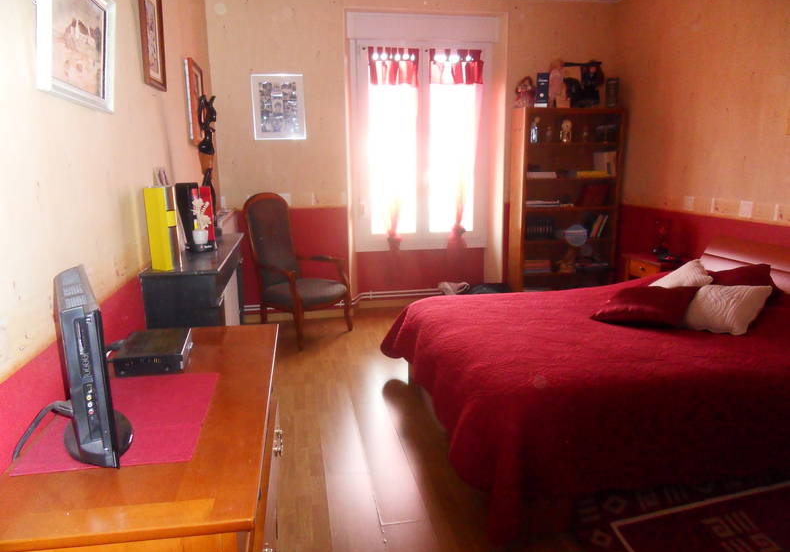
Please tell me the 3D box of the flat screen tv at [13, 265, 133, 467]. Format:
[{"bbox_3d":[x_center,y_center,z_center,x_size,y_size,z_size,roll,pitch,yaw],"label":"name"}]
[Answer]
[{"bbox_3d":[-0.654,0.184,1.164,0.131,0.337,0.487,-9,15,-31],"label":"flat screen tv"}]

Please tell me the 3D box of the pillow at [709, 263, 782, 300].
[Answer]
[{"bbox_3d":[1.888,0.080,3.034,0.140,0.370,0.410,39,2,-15],"label":"pillow"}]

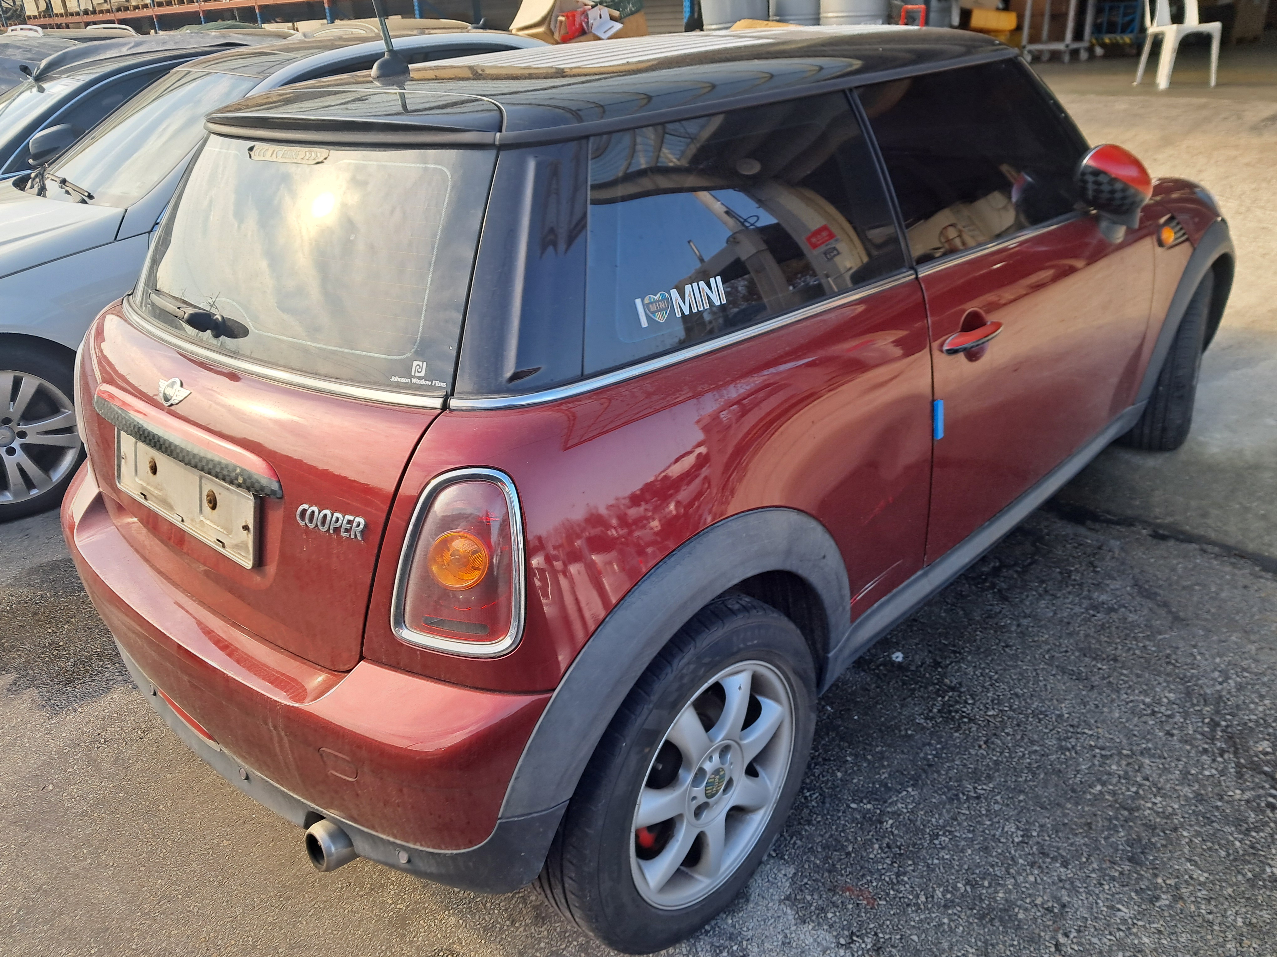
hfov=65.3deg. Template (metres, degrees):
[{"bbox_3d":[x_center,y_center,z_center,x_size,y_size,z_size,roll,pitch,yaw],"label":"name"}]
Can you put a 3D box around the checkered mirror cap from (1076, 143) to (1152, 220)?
[{"bbox_3d":[1.129,-0.699,2.349,0.140,0.175,0.200,11,29,30],"label":"checkered mirror cap"}]

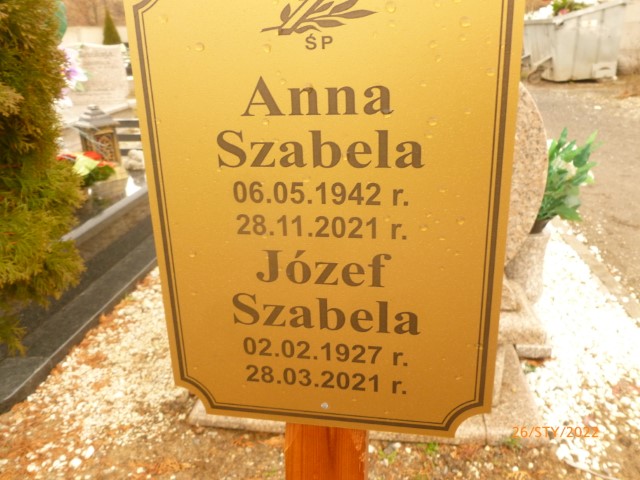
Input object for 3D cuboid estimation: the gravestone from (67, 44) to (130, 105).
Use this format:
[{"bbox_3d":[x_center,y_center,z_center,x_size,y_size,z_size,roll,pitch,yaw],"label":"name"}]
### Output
[{"bbox_3d":[-2.606,-1.944,6.100,0.620,0.640,0.140,-4,22,-7],"label":"gravestone"}]

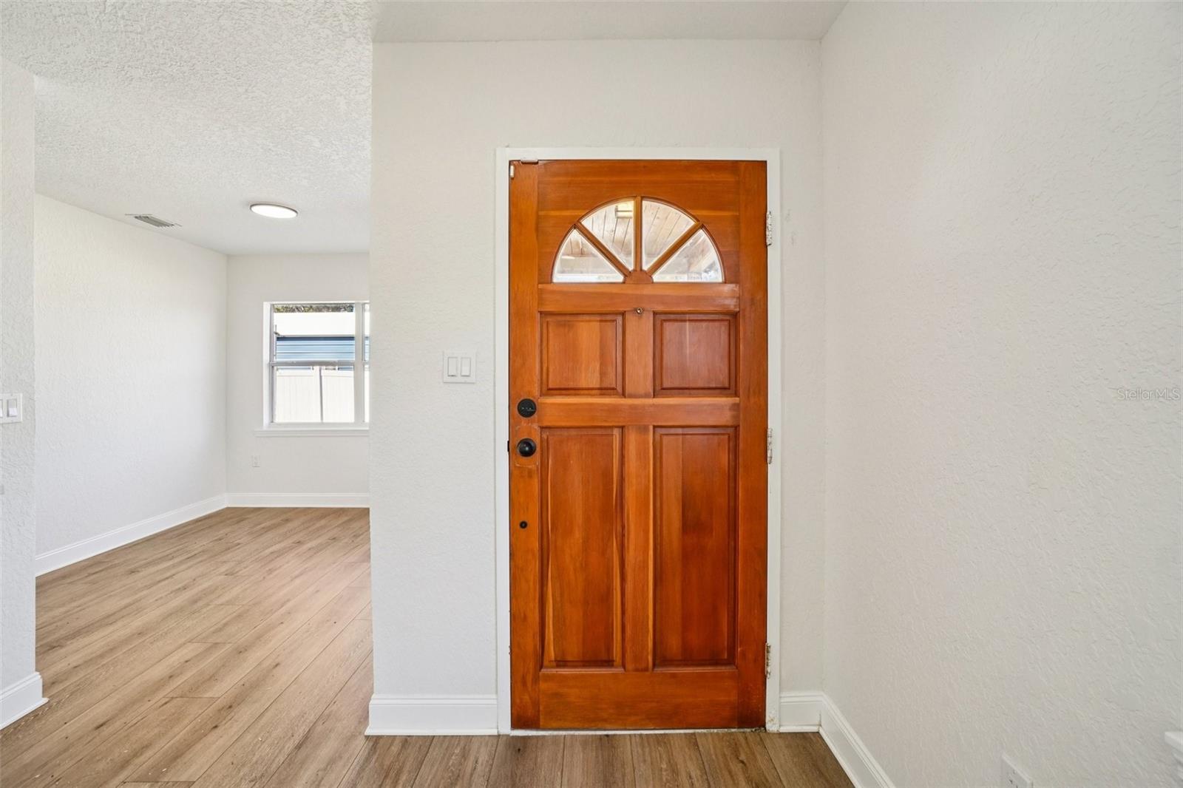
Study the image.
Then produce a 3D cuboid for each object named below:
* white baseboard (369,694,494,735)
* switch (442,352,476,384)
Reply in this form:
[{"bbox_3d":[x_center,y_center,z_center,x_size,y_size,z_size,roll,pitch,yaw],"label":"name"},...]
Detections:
[{"bbox_3d":[-0.564,1.137,1.746,0.465,0.132,0.024,0,0,0],"label":"white baseboard"},{"bbox_3d":[-0.467,-0.094,1.747,0.116,0.114,0.012,0,0,0],"label":"switch"}]

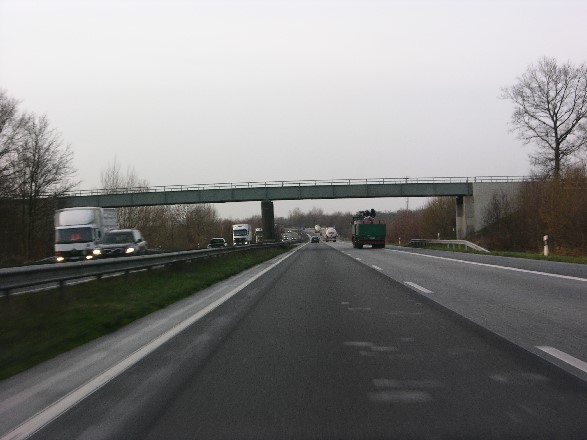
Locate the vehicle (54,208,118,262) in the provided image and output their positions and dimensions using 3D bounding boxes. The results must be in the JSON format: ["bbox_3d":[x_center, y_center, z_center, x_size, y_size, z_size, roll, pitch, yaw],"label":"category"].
[{"bbox_3d":[-11.159,0.991,71.300,2.450,3.200,7.300,-2,-1,1],"label":"vehicle"}]

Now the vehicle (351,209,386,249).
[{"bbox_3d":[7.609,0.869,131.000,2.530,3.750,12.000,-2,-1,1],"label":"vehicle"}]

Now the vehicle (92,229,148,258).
[{"bbox_3d":[-7.136,1.201,55.400,1.840,1.500,4.700,-2,-1,1],"label":"vehicle"}]

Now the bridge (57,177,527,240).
[{"bbox_3d":[-0.198,-0.545,131.000,47.000,6.800,7.200,-1,-1,0],"label":"bridge"}]

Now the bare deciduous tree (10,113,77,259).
[{"bbox_3d":[-18.905,-2.609,100.000,5.300,11.000,5.300,-1,-1,0],"label":"bare deciduous tree"}]

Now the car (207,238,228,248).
[{"bbox_3d":[-8.625,2.724,148.000,1.800,1.460,4.400,-2,-1,1],"label":"car"}]

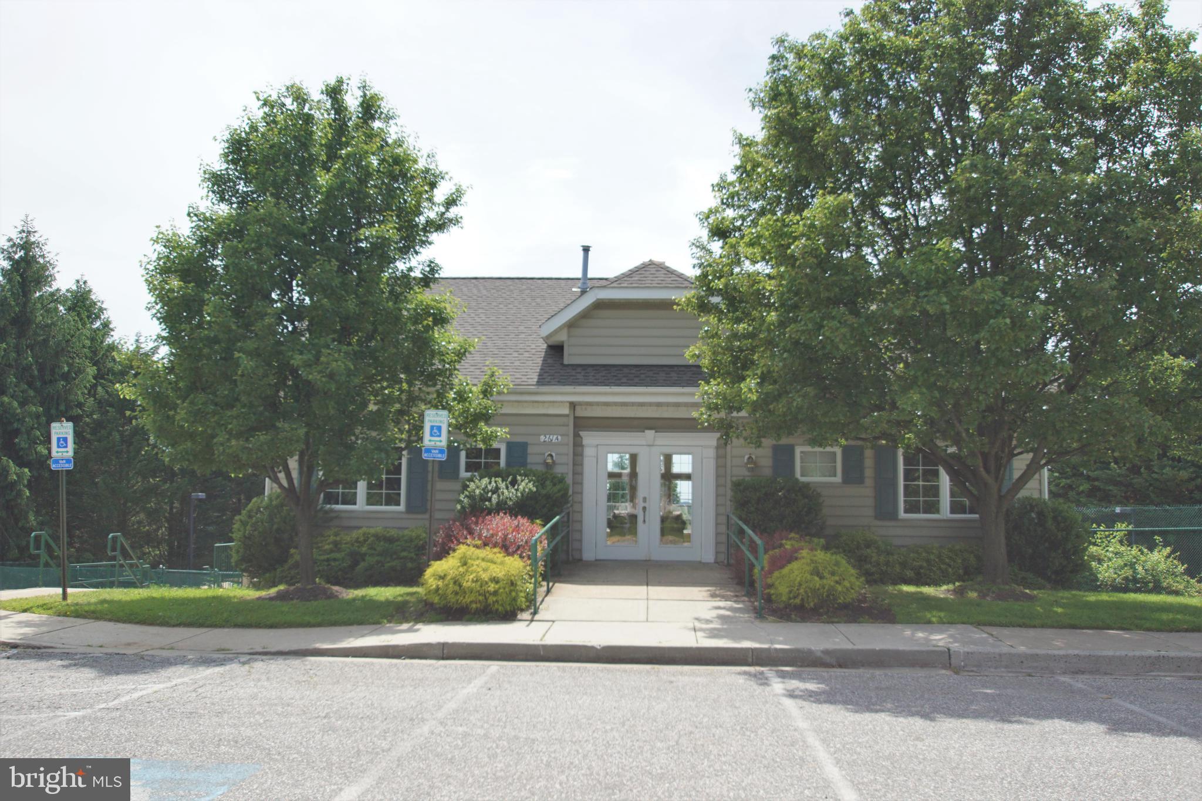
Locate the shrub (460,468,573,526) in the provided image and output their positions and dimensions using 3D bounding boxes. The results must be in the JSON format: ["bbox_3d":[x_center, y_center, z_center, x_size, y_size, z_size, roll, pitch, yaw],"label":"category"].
[{"bbox_3d":[-1.448,2.060,16.804,1.800,1.786,1.600,1,-6,4],"label":"shrub"}]

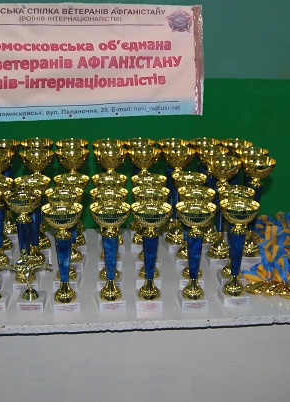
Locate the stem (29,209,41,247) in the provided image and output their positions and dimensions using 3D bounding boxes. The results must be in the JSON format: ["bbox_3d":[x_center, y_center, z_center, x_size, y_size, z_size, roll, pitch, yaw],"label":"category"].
[{"bbox_3d":[-0.313,0.073,1.703,0.040,0.120,0.040,-1,19,-6],"label":"stem"}]

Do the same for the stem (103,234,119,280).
[{"bbox_3d":[-0.086,0.146,1.506,0.041,0.121,0.041,-1,19,-6],"label":"stem"}]

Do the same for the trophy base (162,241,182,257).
[{"bbox_3d":[0.079,0.122,1.677,0.056,0.022,0.056,-1,18,-5],"label":"trophy base"}]

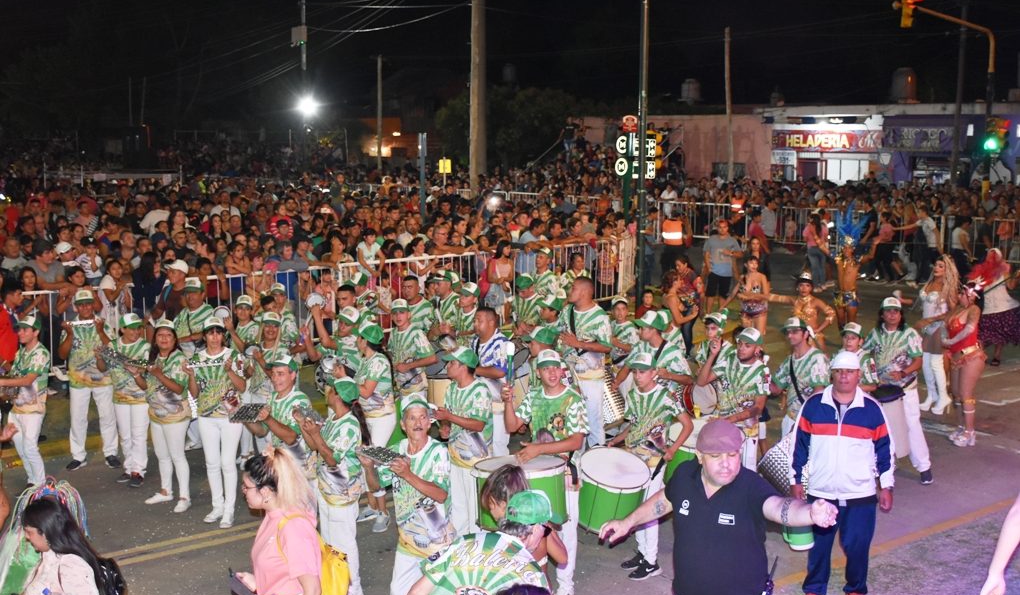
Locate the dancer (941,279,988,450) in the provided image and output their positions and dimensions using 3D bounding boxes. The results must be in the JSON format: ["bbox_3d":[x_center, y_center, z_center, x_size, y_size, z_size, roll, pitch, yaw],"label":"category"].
[{"bbox_3d":[4.824,0.687,13.500,0.420,1.660,0.420,-3,8,-21],"label":"dancer"}]

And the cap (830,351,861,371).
[{"bbox_3d":[2.300,0.432,8.720,0.200,0.140,0.260,1,8,7],"label":"cap"}]

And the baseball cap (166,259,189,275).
[{"bbox_3d":[-3.973,-0.370,15.200,0.270,0.150,0.190,-2,8,-17],"label":"baseball cap"}]

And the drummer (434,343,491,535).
[{"bbox_3d":[-0.333,1.195,9.300,0.450,1.680,0.500,-6,9,-41],"label":"drummer"}]

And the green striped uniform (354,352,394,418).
[{"bbox_3d":[-1.123,0.727,10.625,0.360,0.580,0.460,0,7,-3],"label":"green striped uniform"}]

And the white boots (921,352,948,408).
[{"bbox_3d":[5.018,0.984,15.000,0.290,0.720,0.330,-5,9,-35],"label":"white boots"}]

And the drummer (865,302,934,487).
[{"bbox_3d":[3.644,0.854,11.901,0.580,1.722,0.500,3,8,25],"label":"drummer"}]

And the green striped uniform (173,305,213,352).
[{"bbox_3d":[-3.347,0.360,13.450,0.500,0.620,0.300,3,9,23],"label":"green striped uniform"}]

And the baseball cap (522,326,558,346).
[{"bbox_3d":[0.226,0.300,9.900,0.260,0.145,0.180,1,7,12],"label":"baseball cap"}]

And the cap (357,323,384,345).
[{"bbox_3d":[-1.172,0.299,10.571,0.260,0.150,0.180,13,9,7],"label":"cap"}]

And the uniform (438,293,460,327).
[{"bbox_3d":[-0.695,0.234,14.150,0.300,0.600,0.470,-6,10,-39],"label":"uniform"}]

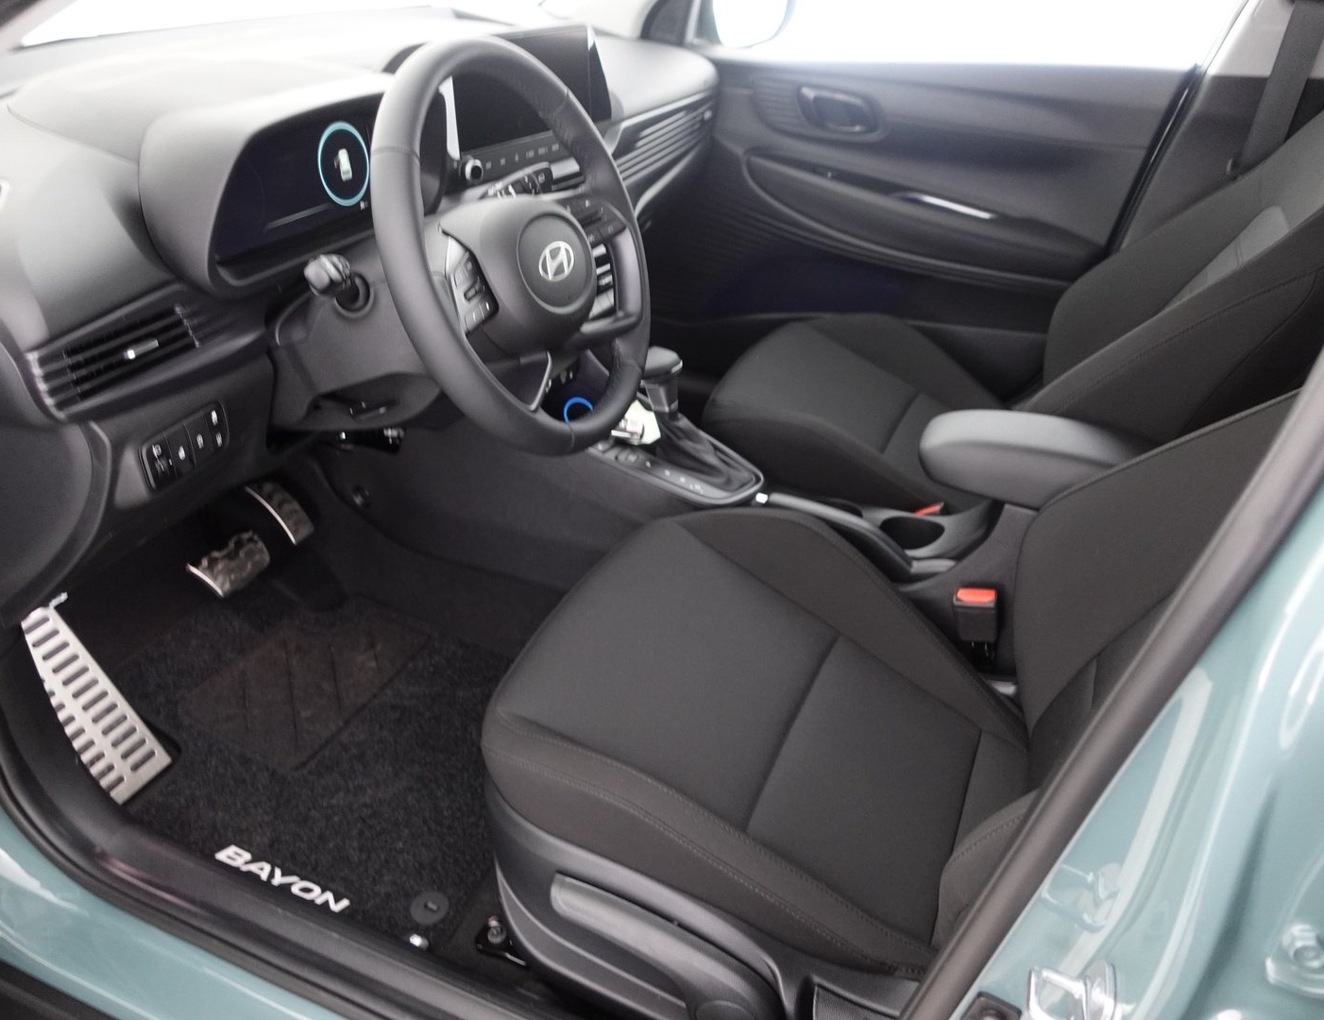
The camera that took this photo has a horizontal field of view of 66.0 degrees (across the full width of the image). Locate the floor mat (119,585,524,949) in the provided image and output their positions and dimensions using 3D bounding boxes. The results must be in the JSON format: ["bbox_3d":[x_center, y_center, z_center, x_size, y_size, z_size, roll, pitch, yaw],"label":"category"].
[{"bbox_3d":[-0.392,0.261,1.253,0.560,0.050,0.470,19,33,16],"label":"floor mat"}]

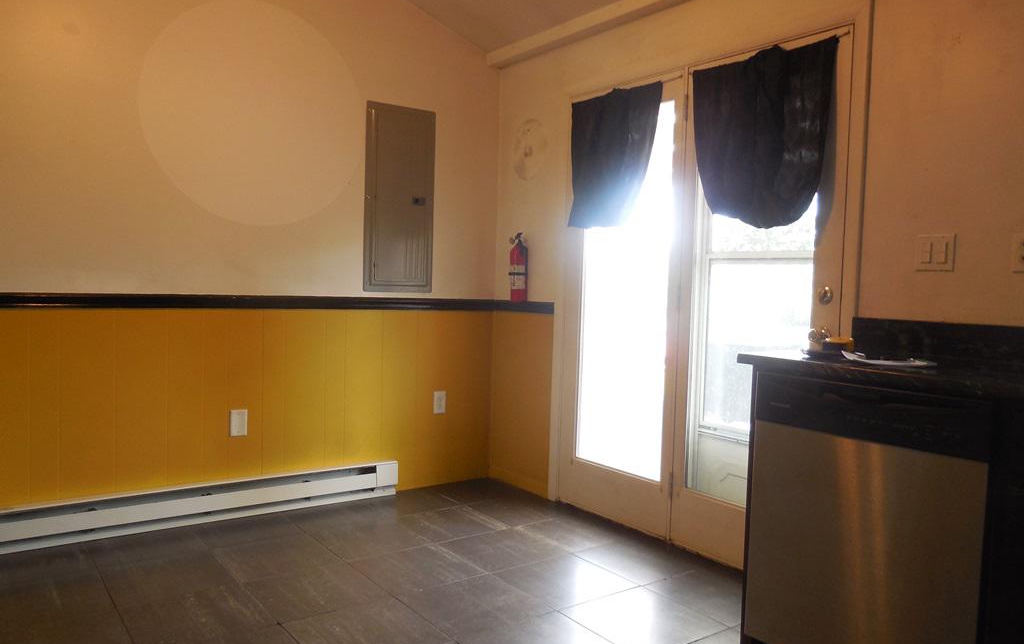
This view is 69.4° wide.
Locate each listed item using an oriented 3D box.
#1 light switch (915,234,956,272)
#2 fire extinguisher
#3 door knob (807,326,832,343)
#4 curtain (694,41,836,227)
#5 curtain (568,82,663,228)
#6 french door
[{"bbox_3d":[1.323,-0.217,2.321,0.016,0.114,0.116,0,3,-37],"label":"light switch"},{"bbox_3d":[0.032,-0.291,3.960,0.105,0.376,0.088,0,3,-37],"label":"fire extinguisher"},{"bbox_3d":[1.099,0.048,2.624,0.073,0.060,0.060,0,3,-37],"label":"door knob"},{"bbox_3d":[0.933,-0.698,2.839,0.070,0.684,0.640,0,3,-37],"label":"curtain"},{"bbox_3d":[0.467,-0.764,3.462,0.070,0.635,0.598,0,3,-37],"label":"curtain"},{"bbox_3d":[0.728,-0.066,3.210,0.080,2.060,1.540,0,3,-37],"label":"french door"}]

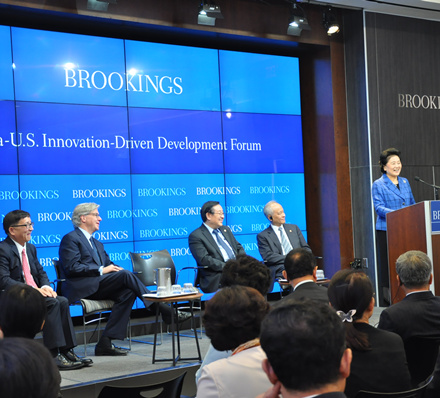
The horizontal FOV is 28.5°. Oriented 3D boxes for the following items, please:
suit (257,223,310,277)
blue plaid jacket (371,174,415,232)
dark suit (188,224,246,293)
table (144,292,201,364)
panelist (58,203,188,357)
[{"bbox_3d":[0.681,0.564,9.211,0.540,0.620,0.460,-2,-2,-32],"label":"suit"},{"bbox_3d":[1.837,0.048,9.213,0.480,0.620,0.420,-1,-2,-42],"label":"blue plaid jacket"},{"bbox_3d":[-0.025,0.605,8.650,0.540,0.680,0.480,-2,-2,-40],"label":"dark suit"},{"bbox_3d":[-0.349,1.031,6.811,0.470,0.510,0.470,-3,-1,0],"label":"table"},{"bbox_3d":[-0.880,0.678,7.540,1.080,1.300,0.580,-3,-2,24],"label":"panelist"}]

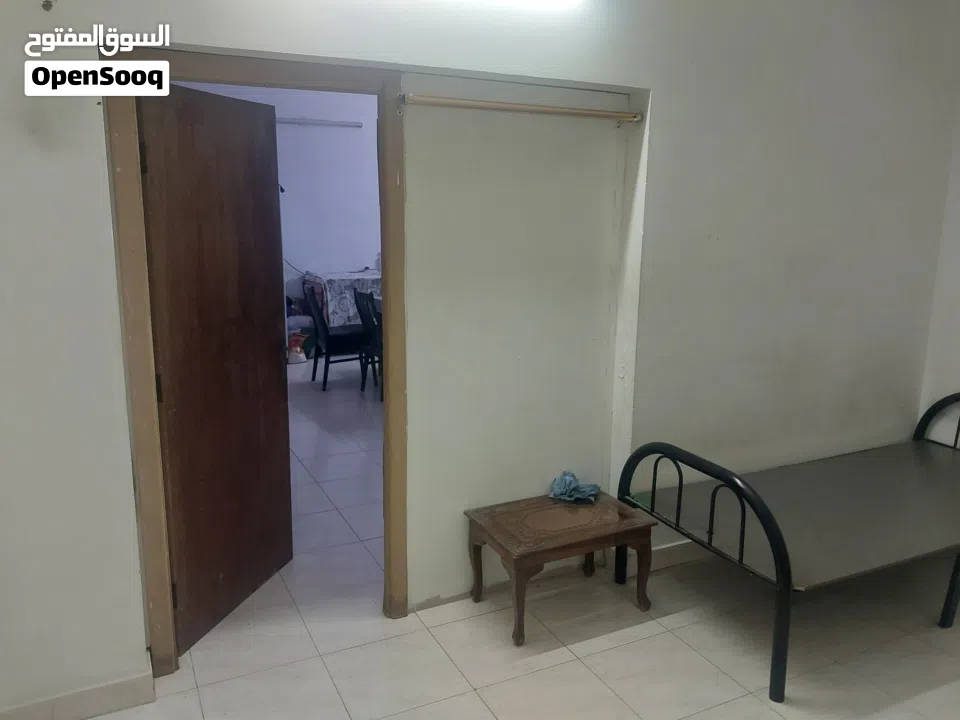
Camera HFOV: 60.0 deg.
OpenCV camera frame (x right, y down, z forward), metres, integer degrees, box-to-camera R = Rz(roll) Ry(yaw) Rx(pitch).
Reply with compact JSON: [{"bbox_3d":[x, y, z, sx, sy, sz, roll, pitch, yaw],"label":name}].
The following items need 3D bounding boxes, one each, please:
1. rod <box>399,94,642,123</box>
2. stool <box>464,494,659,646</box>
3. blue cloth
[{"bbox_3d":[0.194,-0.943,3.127,1.010,0.035,0.035,-4,14,-26],"label":"rod"},{"bbox_3d":[0.331,0.844,3.468,0.661,0.392,0.422,-6,15,-26],"label":"stool"},{"bbox_3d":[0.415,0.553,3.613,0.200,0.113,0.148,-6,15,-26],"label":"blue cloth"}]

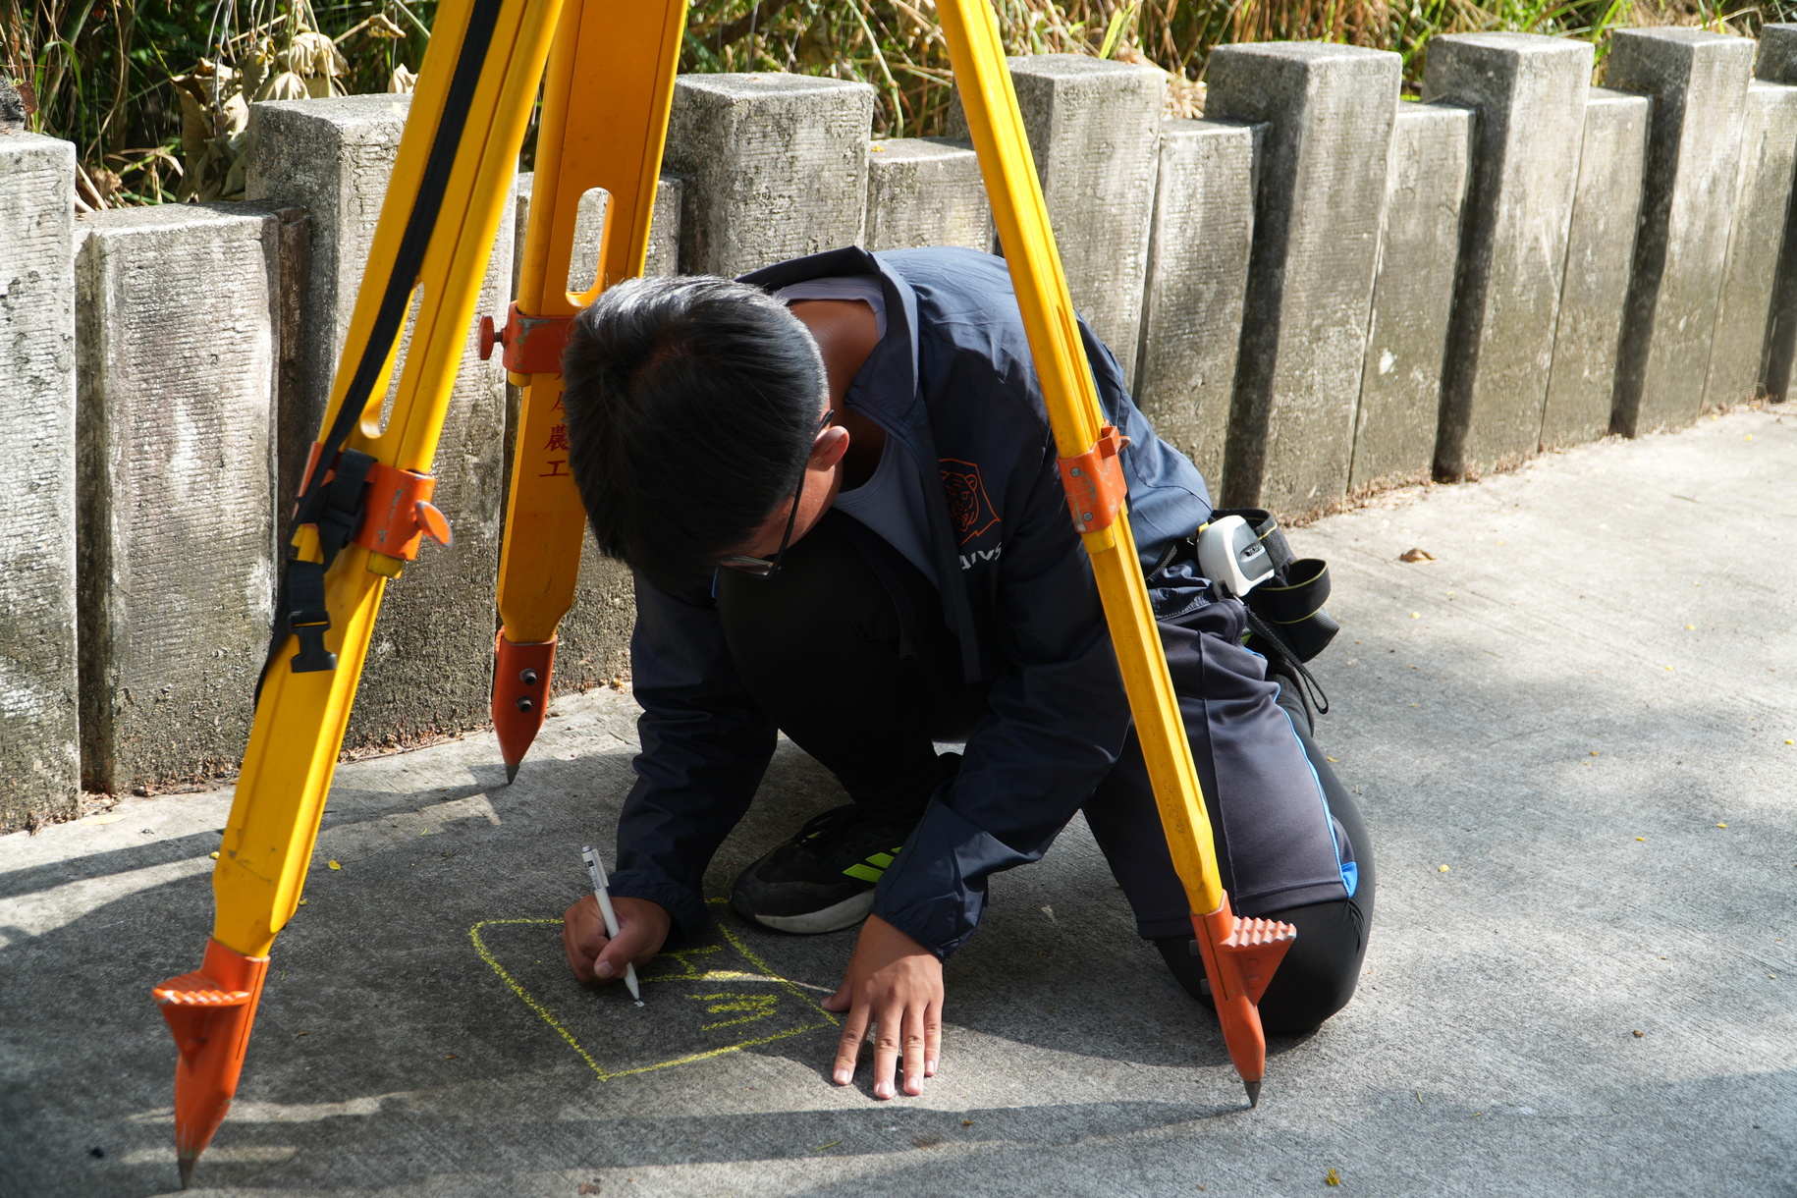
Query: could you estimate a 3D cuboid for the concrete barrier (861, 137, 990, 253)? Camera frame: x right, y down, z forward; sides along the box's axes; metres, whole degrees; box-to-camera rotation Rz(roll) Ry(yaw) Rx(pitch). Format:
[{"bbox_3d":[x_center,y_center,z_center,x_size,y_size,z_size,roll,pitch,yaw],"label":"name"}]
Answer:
[{"bbox_3d":[-0.004,-0.259,2.892,0.202,0.567,0.098,-13,25,-39],"label":"concrete barrier"}]

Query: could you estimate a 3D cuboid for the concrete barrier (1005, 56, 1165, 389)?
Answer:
[{"bbox_3d":[0.201,-0.386,3.322,0.170,0.690,0.220,21,26,41],"label":"concrete barrier"}]

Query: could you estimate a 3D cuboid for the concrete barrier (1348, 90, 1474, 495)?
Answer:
[{"bbox_3d":[0.758,-0.481,3.843,0.221,0.593,0.138,-14,25,-40],"label":"concrete barrier"}]

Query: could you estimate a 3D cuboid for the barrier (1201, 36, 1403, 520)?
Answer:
[{"bbox_3d":[0.546,-0.444,3.394,0.203,0.649,0.155,-15,26,-41],"label":"barrier"}]

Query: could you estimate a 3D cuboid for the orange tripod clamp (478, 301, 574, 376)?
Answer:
[{"bbox_3d":[-0.313,-0.240,2.221,0.145,0.060,0.047,-5,43,-23],"label":"orange tripod clamp"}]

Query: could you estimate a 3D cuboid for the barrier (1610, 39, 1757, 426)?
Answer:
[{"bbox_3d":[1.364,-0.660,4.317,0.207,0.690,0.170,-14,25,-39],"label":"barrier"}]

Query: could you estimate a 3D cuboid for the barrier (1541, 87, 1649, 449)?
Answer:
[{"bbox_3d":[1.091,-0.535,3.897,0.098,0.554,0.202,19,25,41],"label":"barrier"}]

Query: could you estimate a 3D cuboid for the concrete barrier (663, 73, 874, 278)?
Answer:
[{"bbox_3d":[-0.183,-0.294,2.987,0.213,0.688,0.170,-15,26,-41],"label":"concrete barrier"}]

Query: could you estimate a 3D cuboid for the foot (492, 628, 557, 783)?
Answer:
[{"bbox_3d":[-0.405,0.110,2.539,0.060,0.195,0.085,-5,43,-23],"label":"foot"}]

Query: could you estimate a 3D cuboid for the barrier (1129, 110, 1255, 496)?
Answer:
[{"bbox_3d":[0.355,-0.353,3.233,0.202,0.562,0.098,-15,25,-43],"label":"barrier"}]

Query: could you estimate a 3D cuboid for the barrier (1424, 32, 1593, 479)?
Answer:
[{"bbox_3d":[0.912,-0.534,3.719,0.203,0.648,0.155,-14,25,-41],"label":"barrier"}]

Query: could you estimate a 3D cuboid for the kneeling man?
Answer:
[{"bbox_3d":[0.054,0.026,1.992,0.530,0.630,0.820,19,25,38],"label":"kneeling man"}]

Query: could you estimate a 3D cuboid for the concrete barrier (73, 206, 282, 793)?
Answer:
[{"bbox_3d":[-0.720,-0.091,2.308,0.098,0.555,0.202,22,24,38],"label":"concrete barrier"}]

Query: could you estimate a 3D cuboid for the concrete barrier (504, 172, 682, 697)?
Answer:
[{"bbox_3d":[-0.362,-0.171,2.581,0.202,0.565,0.098,-11,25,-41],"label":"concrete barrier"}]

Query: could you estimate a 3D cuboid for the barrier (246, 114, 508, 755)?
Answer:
[{"bbox_3d":[-0.567,-0.192,2.643,0.213,0.686,0.170,-12,25,-42],"label":"barrier"}]

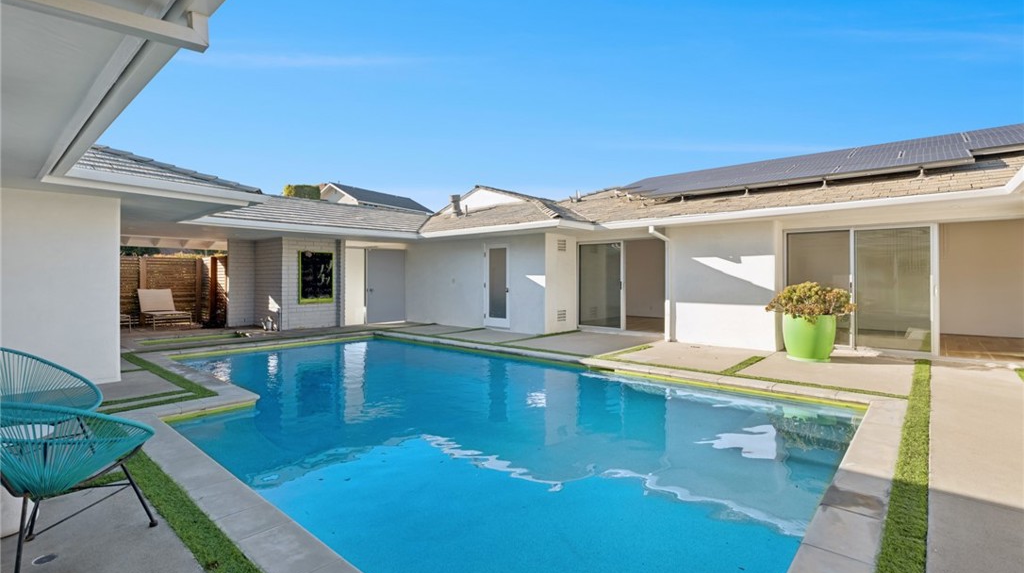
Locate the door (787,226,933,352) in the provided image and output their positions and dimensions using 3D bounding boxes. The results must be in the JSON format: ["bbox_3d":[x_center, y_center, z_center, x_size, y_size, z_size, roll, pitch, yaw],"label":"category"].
[{"bbox_3d":[5.644,0.014,7.505,1.993,1.981,0.100,1,1,40],"label":"door"}]

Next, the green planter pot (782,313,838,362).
[{"bbox_3d":[4.606,0.786,7.045,0.700,0.660,0.700,1,1,40],"label":"green planter pot"}]

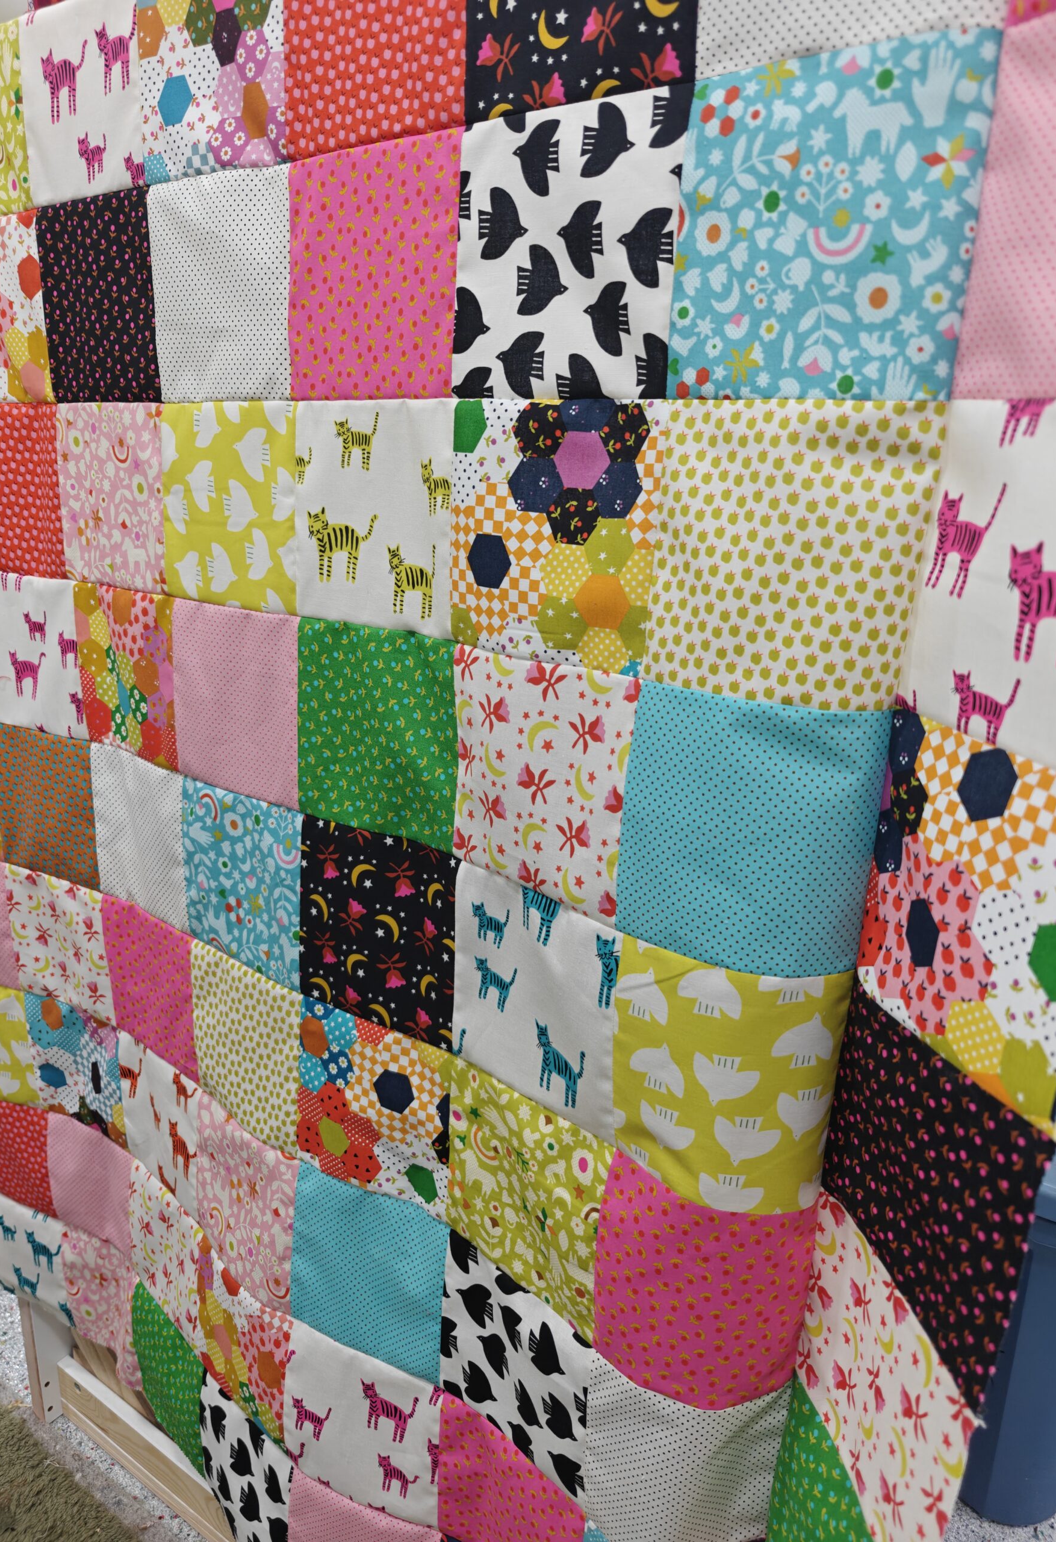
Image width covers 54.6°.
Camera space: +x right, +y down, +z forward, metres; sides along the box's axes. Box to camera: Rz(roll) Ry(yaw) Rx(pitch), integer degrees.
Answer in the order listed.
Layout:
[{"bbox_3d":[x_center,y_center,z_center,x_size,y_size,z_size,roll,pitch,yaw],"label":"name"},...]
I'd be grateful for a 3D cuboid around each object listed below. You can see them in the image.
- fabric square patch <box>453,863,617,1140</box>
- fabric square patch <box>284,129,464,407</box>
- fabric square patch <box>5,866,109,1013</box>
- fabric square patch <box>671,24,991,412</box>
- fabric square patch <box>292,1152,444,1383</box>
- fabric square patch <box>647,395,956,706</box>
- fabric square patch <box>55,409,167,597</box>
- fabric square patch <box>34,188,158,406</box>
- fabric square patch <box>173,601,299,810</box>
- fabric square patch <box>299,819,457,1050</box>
[{"bbox_3d":[0.000,0.120,0.542,0.115,0.119,0.010,13,19,39],"label":"fabric square patch"},{"bbox_3d":[-0.077,-0.240,0.497,0.113,0.114,0.010,13,18,34],"label":"fabric square patch"},{"bbox_3d":[-0.368,0.138,0.808,0.115,0.115,0.012,11,20,27],"label":"fabric square patch"},{"bbox_3d":[0.105,-0.195,0.373,0.113,0.116,0.010,13,17,34],"label":"fabric square patch"},{"bbox_3d":[-0.100,0.312,0.637,0.115,0.115,0.014,11,15,27],"label":"fabric square patch"},{"bbox_3d":[0.097,-0.087,0.401,0.114,0.115,0.013,12,9,37],"label":"fabric square patch"},{"bbox_3d":[-0.267,-0.176,0.657,0.114,0.114,0.010,13,18,34],"label":"fabric square patch"},{"bbox_3d":[-0.263,-0.286,0.626,0.114,0.115,0.010,12,20,33],"label":"fabric square patch"},{"bbox_3d":[-0.183,-0.043,0.641,0.117,0.118,0.010,13,18,33],"label":"fabric square patch"},{"bbox_3d":[-0.089,0.091,0.587,0.115,0.116,0.011,10,16,32],"label":"fabric square patch"}]

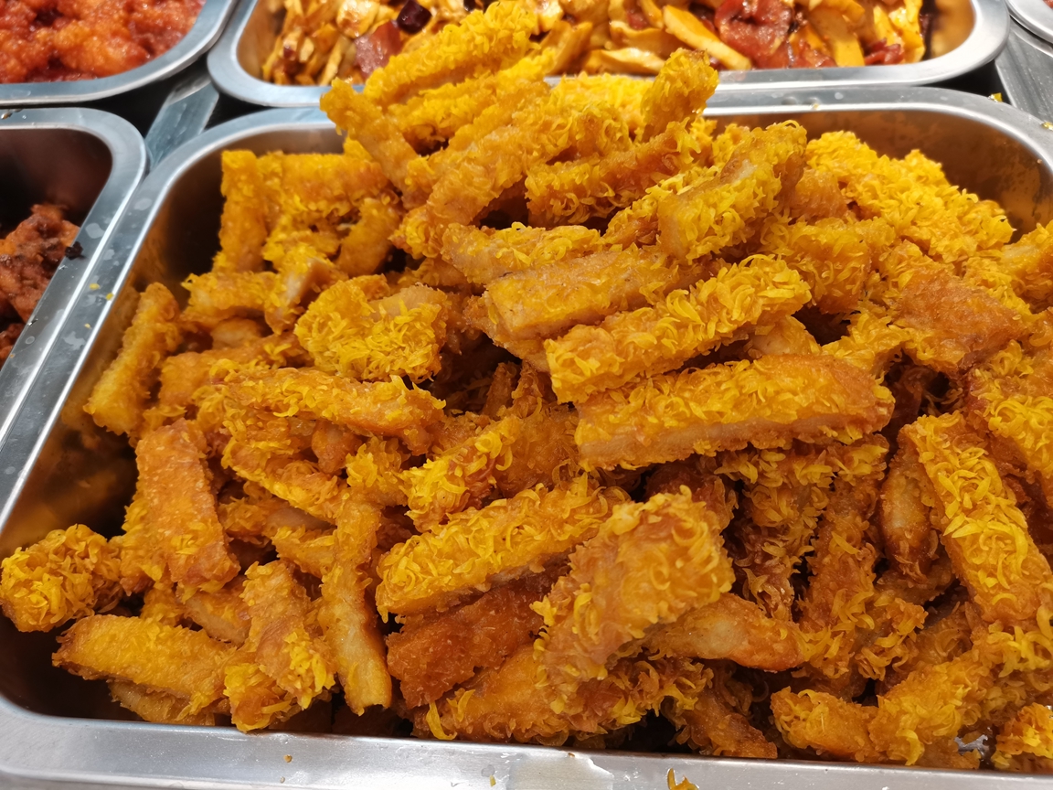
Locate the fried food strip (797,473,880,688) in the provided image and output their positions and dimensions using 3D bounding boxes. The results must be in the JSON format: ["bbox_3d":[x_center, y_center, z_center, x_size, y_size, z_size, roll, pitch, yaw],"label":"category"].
[{"bbox_3d":[0.094,0.051,0.234,0.019,0.017,0.062,11,67,14],"label":"fried food strip"}]

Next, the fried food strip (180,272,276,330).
[{"bbox_3d":[-0.130,-0.041,0.350,0.045,0.014,0.017,5,57,13],"label":"fried food strip"}]

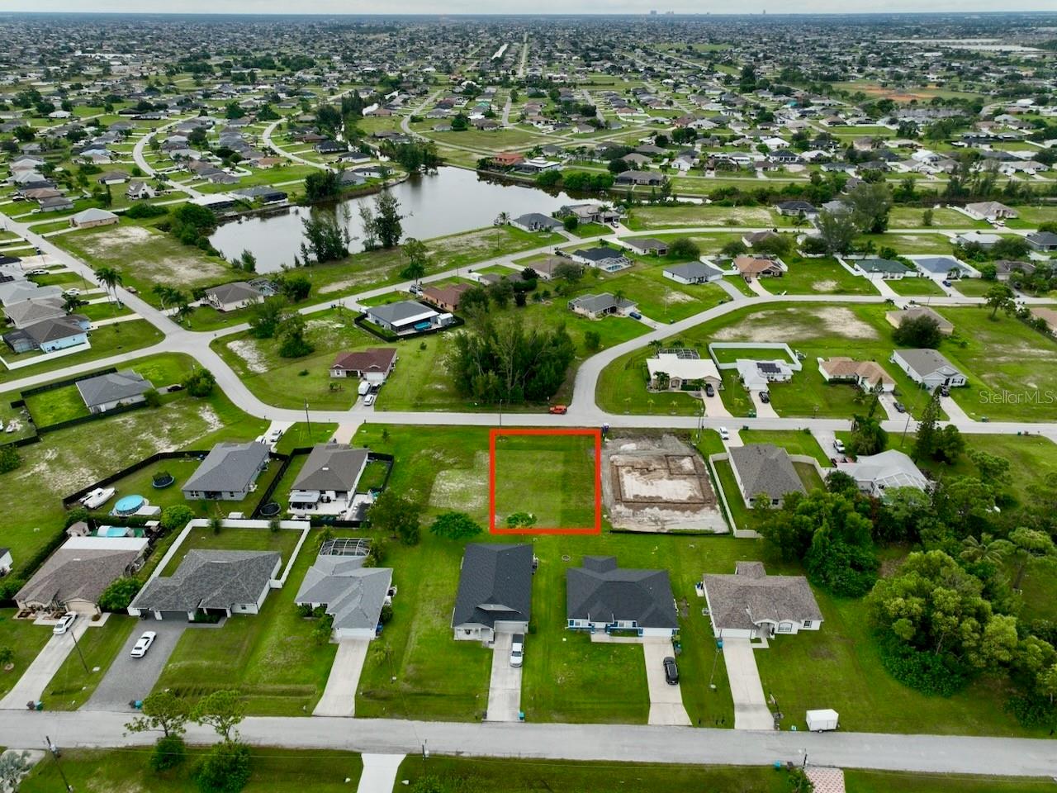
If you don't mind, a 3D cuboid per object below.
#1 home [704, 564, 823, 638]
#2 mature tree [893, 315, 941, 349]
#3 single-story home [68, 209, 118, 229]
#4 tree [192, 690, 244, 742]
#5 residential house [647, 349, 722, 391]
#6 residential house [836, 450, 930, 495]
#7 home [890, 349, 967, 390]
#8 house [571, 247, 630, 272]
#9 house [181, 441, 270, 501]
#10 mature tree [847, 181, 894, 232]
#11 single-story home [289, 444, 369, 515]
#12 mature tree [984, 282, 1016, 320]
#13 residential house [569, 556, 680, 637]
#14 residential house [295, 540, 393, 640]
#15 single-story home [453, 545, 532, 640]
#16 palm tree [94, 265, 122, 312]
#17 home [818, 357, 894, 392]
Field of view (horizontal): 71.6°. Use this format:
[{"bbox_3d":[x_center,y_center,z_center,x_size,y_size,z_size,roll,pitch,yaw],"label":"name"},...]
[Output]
[{"bbox_3d":[41.650,35.450,131.400,19.200,5.300,16.690,0,28,1],"label":"home"},{"bbox_3d":[125.940,-21.290,235.960,13.870,7.600,12.670,0,28,0],"label":"mature tree"},{"bbox_3d":[-214.718,-88.131,361.812,14.310,5.700,18.130,21,34,34],"label":"single-story home"},{"bbox_3d":[-43.660,46.330,105.420,6.900,10.500,6.900,0,28,0],"label":"tree"},{"bbox_3d":[43.200,-8.832,208.017,19.000,4.900,20.600,1,28,1],"label":"residential house"},{"bbox_3d":[77.400,16.502,159.763,19.400,5.000,14.200,1,28,1],"label":"residential house"},{"bbox_3d":[113.900,-8.732,207.505,13.000,5.200,20.000,1,28,1],"label":"home"},{"bbox_3d":[32.220,-60.190,311.900,17.090,5.400,24.130,-19,34,-32],"label":"house"},{"bbox_3d":[-65.800,15.254,161.706,13.000,5.400,19.800,1,28,1],"label":"house"},{"bbox_3d":[161.870,-87.515,345.302,17.000,20.000,17.000,0,28,0],"label":"mature tree"},{"bbox_3d":[-43.200,16.137,160.136,12.900,5.300,21.600,1,28,1],"label":"single-story home"},{"bbox_3d":[157.000,-31.269,243.784,9.000,11.300,9.000,1,28,1],"label":"mature tree"},{"bbox_3d":[15.800,33.513,126.792,18.200,5.600,17.600,1,28,1],"label":"residential house"},{"bbox_3d":[-32.000,32.572,129.009,15.200,5.200,23.000,1,28,1],"label":"residential house"},{"bbox_3d":[-5.650,32.719,128.408,12.400,5.500,21.200,1,28,1],"label":"single-story home"},{"bbox_3d":[-147.744,-38.074,258.954,8.500,13.000,8.500,0,28,0],"label":"palm tree"},{"bbox_3d":[92.815,-7.305,208.909,17.280,5.200,17.040,1,28,2],"label":"home"}]

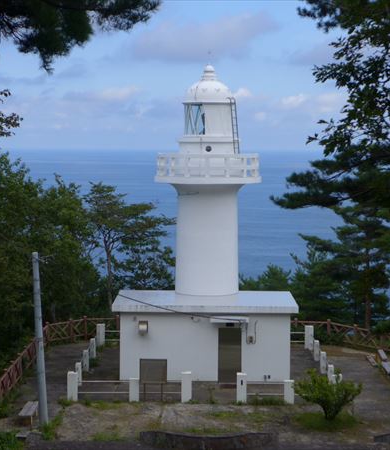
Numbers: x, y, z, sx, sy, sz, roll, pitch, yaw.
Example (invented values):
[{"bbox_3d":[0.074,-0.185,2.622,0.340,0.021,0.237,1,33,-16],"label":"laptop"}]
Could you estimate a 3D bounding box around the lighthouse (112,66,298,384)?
[{"bbox_3d":[0.450,-0.283,39.968,6.682,11.643,5.879,0,4,0],"label":"lighthouse"}]

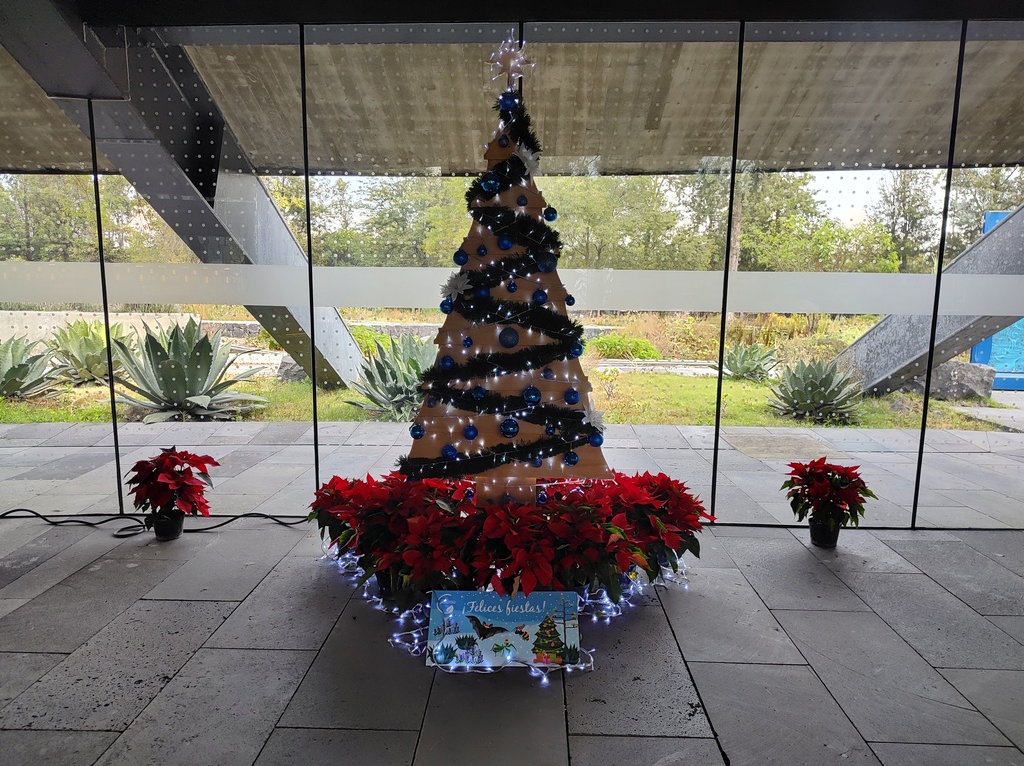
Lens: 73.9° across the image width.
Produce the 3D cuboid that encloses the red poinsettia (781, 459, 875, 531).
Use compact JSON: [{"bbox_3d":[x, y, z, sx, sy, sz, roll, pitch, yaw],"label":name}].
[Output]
[{"bbox_3d":[1.804,0.620,3.832,0.503,0.375,0.484,1,8,2],"label":"red poinsettia"}]

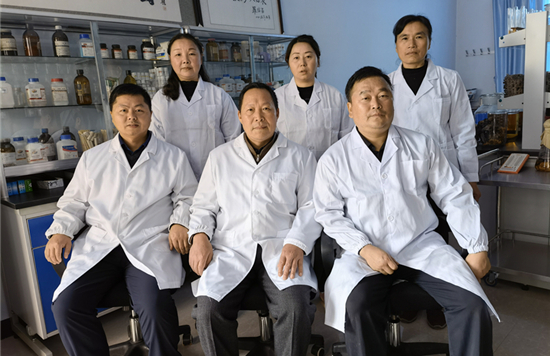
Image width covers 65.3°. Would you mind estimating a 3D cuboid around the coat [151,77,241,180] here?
[{"bbox_3d":[-0.388,-0.080,2.318,0.480,0.916,0.300,-4,10,-1],"label":"coat"}]

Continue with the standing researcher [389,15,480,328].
[{"bbox_3d":[0.741,-0.014,2.288,0.530,1.626,0.310,-2,10,10],"label":"standing researcher"}]

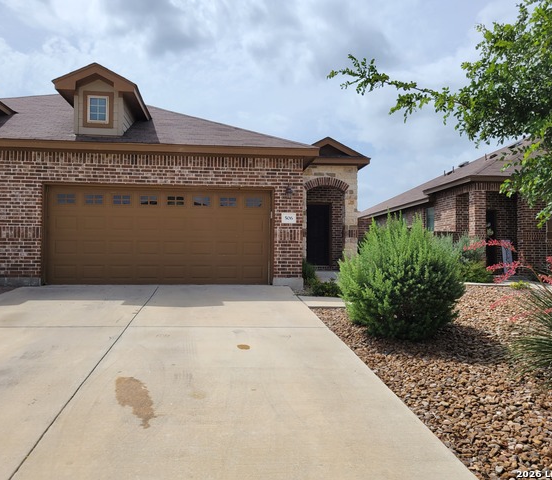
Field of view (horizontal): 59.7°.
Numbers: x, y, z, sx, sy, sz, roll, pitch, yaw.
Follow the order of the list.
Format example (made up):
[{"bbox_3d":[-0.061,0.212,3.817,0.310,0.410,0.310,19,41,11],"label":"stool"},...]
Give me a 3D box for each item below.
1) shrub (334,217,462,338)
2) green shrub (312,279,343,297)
[{"bbox_3d":[1.855,0.480,7.100,1.850,1.670,1.750,0,-2,0],"label":"shrub"},{"bbox_3d":[1.090,0.970,9.950,0.740,0.370,0.650,0,-2,0],"label":"green shrub"}]

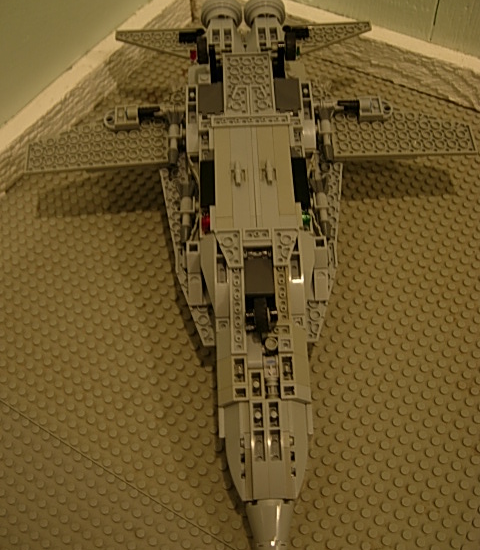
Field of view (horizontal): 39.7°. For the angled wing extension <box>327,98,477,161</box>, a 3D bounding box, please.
[{"bbox_3d":[0.104,-0.100,0.440,0.100,0.017,0.048,-2,63,-3],"label":"angled wing extension"}]

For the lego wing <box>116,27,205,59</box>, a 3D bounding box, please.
[{"bbox_3d":[-0.061,-0.172,0.500,0.065,0.008,0.032,-4,65,-1],"label":"lego wing"}]

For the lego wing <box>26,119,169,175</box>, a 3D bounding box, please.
[{"bbox_3d":[-0.094,-0.089,0.442,0.096,0.008,0.046,-4,64,2],"label":"lego wing"}]

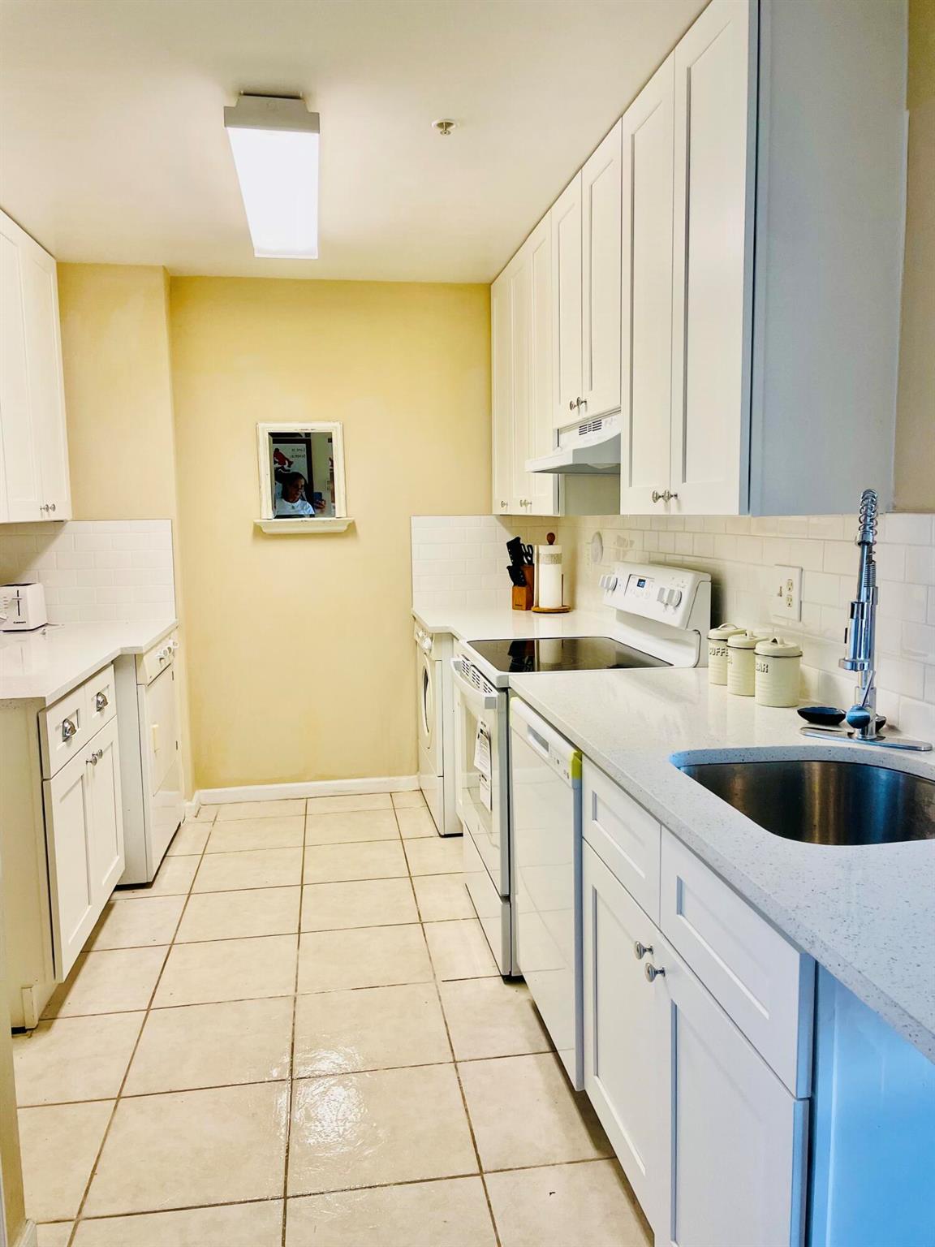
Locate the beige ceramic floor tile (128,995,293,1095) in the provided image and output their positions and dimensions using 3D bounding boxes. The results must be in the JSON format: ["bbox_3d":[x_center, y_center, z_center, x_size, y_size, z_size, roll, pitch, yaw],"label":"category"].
[{"bbox_3d":[-0.664,1.112,2.481,0.402,0.010,0.402,-2,7,-9],"label":"beige ceramic floor tile"}]

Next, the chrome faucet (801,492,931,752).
[{"bbox_3d":[0.785,-0.009,1.849,0.250,0.505,0.200,4,9,35],"label":"chrome faucet"}]

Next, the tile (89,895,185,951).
[{"bbox_3d":[-1.172,1.019,3.190,0.385,0.010,0.399,-2,7,-9],"label":"tile"}]

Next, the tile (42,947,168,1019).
[{"bbox_3d":[-1.114,1.077,2.817,0.371,0.012,0.398,-2,7,-9],"label":"tile"}]

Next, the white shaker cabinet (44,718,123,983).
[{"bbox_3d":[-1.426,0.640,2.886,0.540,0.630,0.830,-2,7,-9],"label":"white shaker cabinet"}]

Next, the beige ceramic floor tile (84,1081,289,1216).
[{"bbox_3d":[-0.602,1.159,2.083,0.402,0.010,0.402,-2,7,-9],"label":"beige ceramic floor tile"}]

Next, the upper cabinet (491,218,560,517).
[{"bbox_3d":[0.362,-1.003,3.916,0.325,1.075,1.210,-2,7,-9],"label":"upper cabinet"}]

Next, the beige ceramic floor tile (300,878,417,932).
[{"bbox_3d":[-0.383,0.994,3.309,0.399,0.010,0.399,-2,7,-9],"label":"beige ceramic floor tile"}]

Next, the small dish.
[{"bbox_3d":[0.782,0.204,2.060,0.110,0.030,0.110,-2,7,-9],"label":"small dish"}]

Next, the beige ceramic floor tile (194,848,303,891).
[{"bbox_3d":[-0.850,0.969,3.673,0.398,0.012,0.398,-2,7,-9],"label":"beige ceramic floor tile"}]

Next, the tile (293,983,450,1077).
[{"bbox_3d":[-0.260,1.089,2.518,0.399,0.010,0.399,-2,7,-9],"label":"tile"}]

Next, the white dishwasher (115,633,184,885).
[{"bbox_3d":[-1.545,0.519,3.719,0.640,0.865,0.721,-2,7,-9],"label":"white dishwasher"}]

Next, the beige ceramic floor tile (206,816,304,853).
[{"bbox_3d":[-0.904,0.912,4.040,0.399,0.010,0.399,-2,7,-9],"label":"beige ceramic floor tile"}]

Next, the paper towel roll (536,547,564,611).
[{"bbox_3d":[0.382,-0.212,4.320,0.110,0.282,0.110,-1,7,0],"label":"paper towel roll"}]

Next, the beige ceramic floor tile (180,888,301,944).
[{"bbox_3d":[-0.788,1.016,3.278,0.402,0.010,0.402,-2,7,-9],"label":"beige ceramic floor tile"}]

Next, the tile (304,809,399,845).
[{"bbox_3d":[-0.511,0.906,4.135,0.402,0.010,0.402,-2,7,-9],"label":"tile"}]

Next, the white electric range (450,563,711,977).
[{"bbox_3d":[0.326,0.416,3.091,0.670,1.188,0.760,-2,7,-9],"label":"white electric range"}]

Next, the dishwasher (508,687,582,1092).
[{"bbox_3d":[0.485,0.634,2.408,0.610,0.820,0.610,-2,7,-9],"label":"dishwasher"}]

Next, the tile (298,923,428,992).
[{"bbox_3d":[-0.322,1.041,2.914,0.399,0.010,0.399,-2,7,-9],"label":"tile"}]

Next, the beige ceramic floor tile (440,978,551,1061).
[{"bbox_3d":[0.138,1.084,2.602,0.402,0.010,0.402,-2,7,-9],"label":"beige ceramic floor tile"}]

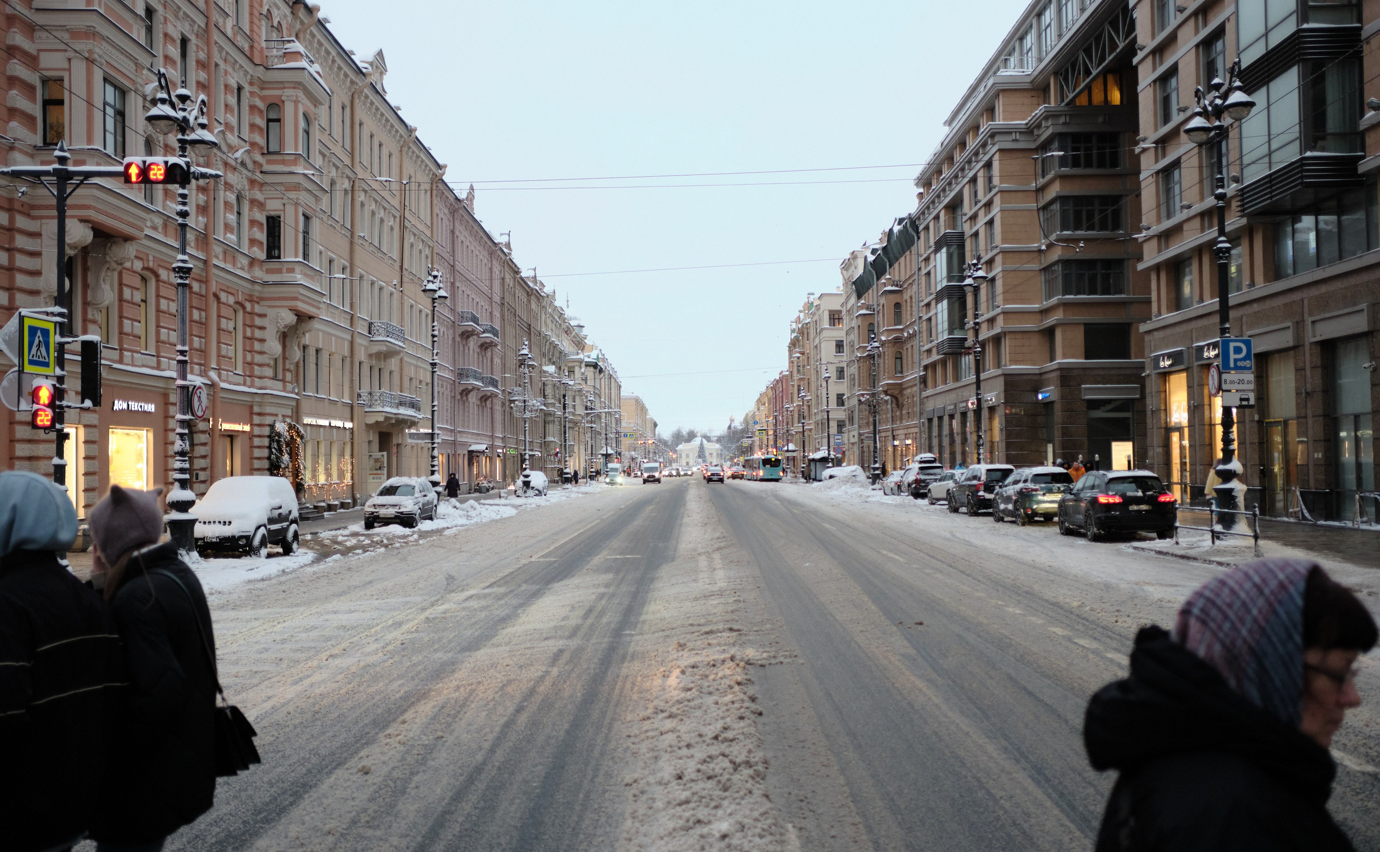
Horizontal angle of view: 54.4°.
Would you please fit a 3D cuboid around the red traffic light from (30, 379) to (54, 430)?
[{"bbox_3d":[-10.355,-0.328,21.500,0.350,0.740,0.280,0,-2,-11],"label":"red traffic light"}]

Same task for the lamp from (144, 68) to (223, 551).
[{"bbox_3d":[-10.360,-2.123,27.445,0.800,10.100,2.600,-1,-2,0],"label":"lamp"}]

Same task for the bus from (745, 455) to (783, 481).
[{"bbox_3d":[8.638,5.112,159.011,2.520,2.950,12.000,-1,-2,-6],"label":"bus"}]

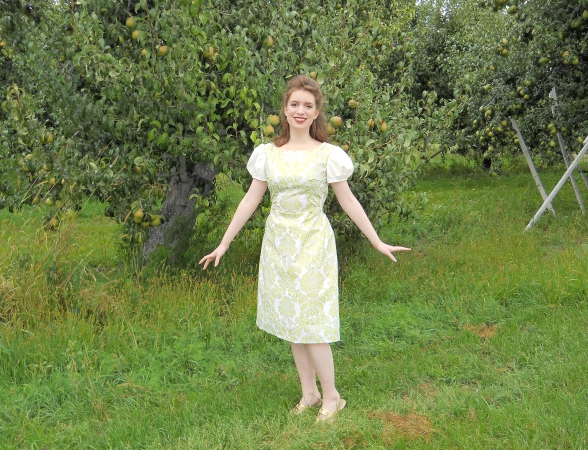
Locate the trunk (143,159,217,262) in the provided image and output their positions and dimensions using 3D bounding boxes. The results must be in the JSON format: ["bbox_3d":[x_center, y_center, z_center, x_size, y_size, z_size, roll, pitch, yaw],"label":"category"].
[{"bbox_3d":[-1.010,-0.090,5.650,0.600,0.920,0.480,0,10,0],"label":"trunk"}]

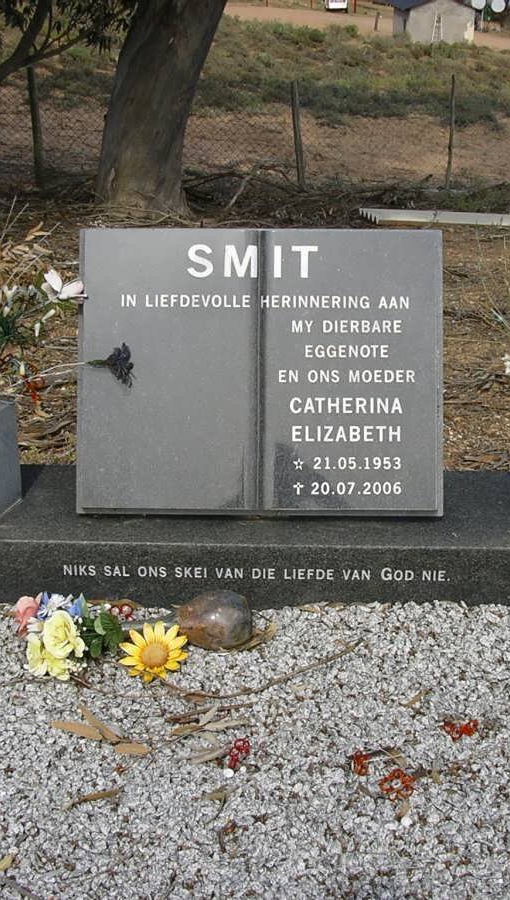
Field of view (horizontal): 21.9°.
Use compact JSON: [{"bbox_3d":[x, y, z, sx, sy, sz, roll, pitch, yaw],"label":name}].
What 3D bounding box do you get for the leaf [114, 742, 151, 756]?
[{"bbox_3d":[-0.167,0.408,1.806,0.049,0.012,0.027,-4,24,-10],"label":"leaf"}]

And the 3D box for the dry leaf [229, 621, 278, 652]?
[{"bbox_3d":[0.005,0.291,2.054,0.023,0.025,0.113,18,29,36],"label":"dry leaf"}]

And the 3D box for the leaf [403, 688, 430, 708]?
[{"bbox_3d":[0.257,0.394,2.093,0.013,0.012,0.066,23,32,40],"label":"leaf"}]

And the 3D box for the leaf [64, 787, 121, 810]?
[{"bbox_3d":[-0.230,0.493,1.862,0.087,0.012,0.015,-12,27,-26],"label":"leaf"}]

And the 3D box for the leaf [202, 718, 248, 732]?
[{"bbox_3d":[-0.044,0.422,2.024,0.078,0.012,0.017,-10,26,-22],"label":"leaf"}]

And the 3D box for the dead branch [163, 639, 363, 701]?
[{"bbox_3d":[0.031,0.330,1.984,0.336,0.022,0.077,-9,25,-21],"label":"dead branch"}]

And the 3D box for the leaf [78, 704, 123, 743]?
[{"bbox_3d":[-0.239,0.420,2.025,0.017,0.012,0.119,-18,30,-36],"label":"leaf"}]

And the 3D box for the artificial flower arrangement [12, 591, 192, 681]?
[{"bbox_3d":[-0.258,0.312,2.182,0.303,0.079,0.149,1,24,0],"label":"artificial flower arrangement"}]

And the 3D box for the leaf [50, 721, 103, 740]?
[{"bbox_3d":[-0.267,0.427,2.007,0.100,0.012,0.022,12,26,23],"label":"leaf"}]

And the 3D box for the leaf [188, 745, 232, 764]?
[{"bbox_3d":[-0.060,0.413,1.793,0.067,0.015,0.022,-15,27,-31],"label":"leaf"}]

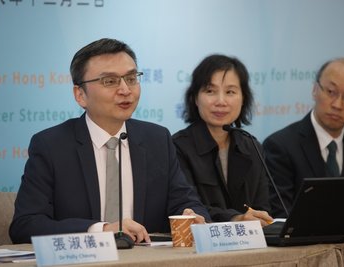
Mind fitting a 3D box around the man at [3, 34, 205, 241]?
[{"bbox_3d":[-0.109,0.379,6.525,0.640,1.320,0.800,-2,2,-36],"label":"man"}]

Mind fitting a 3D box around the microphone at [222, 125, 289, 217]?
[{"bbox_3d":[0.291,0.154,6.850,0.320,0.360,0.110,1,2,34],"label":"microphone"}]

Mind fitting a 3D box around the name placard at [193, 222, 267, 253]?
[{"bbox_3d":[0.155,0.292,6.288,0.255,0.080,0.045,-2,2,-38],"label":"name placard"}]

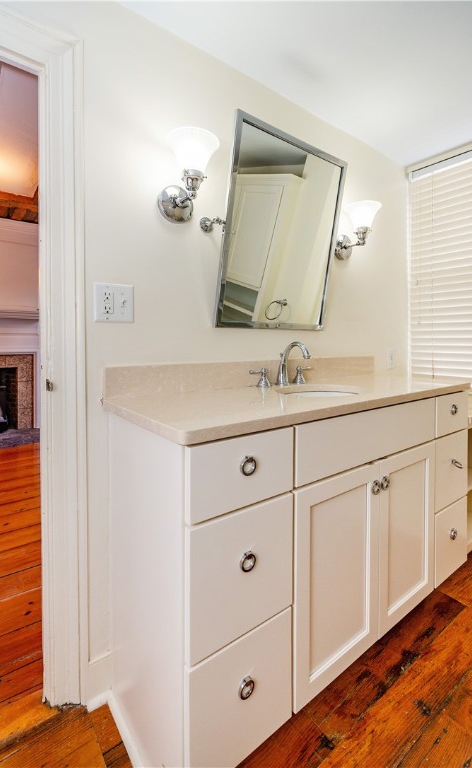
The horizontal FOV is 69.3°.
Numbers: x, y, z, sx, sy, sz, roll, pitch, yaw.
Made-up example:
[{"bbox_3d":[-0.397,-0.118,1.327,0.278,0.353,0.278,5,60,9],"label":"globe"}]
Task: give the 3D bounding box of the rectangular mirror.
[{"bbox_3d":[0.200,-0.583,1.392,0.590,0.722,0.025,-3,15,-35],"label":"rectangular mirror"}]

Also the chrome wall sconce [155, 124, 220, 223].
[{"bbox_3d":[-0.153,-0.666,1.100,0.168,0.233,0.222,-3,5,-35],"label":"chrome wall sconce"}]

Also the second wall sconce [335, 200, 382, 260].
[{"bbox_3d":[0.585,-0.731,1.626,0.168,0.233,0.222,-3,5,-35],"label":"second wall sconce"}]

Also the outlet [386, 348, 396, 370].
[{"bbox_3d":[0.913,-0.147,2.000,0.075,0.118,0.009,-3,5,-35],"label":"outlet"}]

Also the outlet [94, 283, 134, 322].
[{"bbox_3d":[-0.383,-0.254,1.073,0.120,0.118,0.011,-3,5,-35],"label":"outlet"}]

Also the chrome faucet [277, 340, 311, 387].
[{"bbox_3d":[0.229,-0.086,1.348,0.055,0.176,0.174,-3,5,-35],"label":"chrome faucet"}]

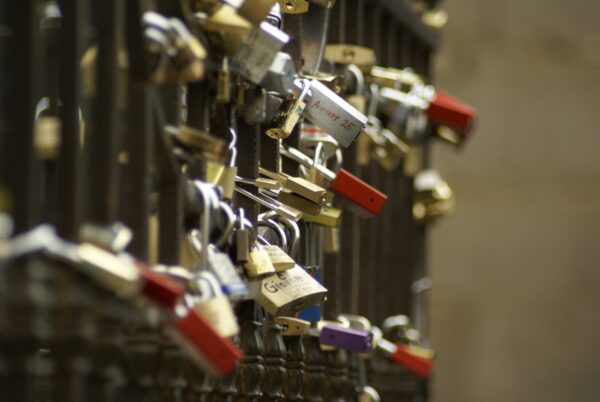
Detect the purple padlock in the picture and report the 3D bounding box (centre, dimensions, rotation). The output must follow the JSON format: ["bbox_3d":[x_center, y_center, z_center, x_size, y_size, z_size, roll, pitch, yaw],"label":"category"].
[{"bbox_3d":[0.042,0.118,3.200,0.054,0.016,0.042,11,3,-2],"label":"purple padlock"}]

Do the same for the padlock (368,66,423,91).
[{"bbox_3d":[0.088,-0.113,3.450,0.052,0.015,0.034,13,6,-12],"label":"padlock"}]

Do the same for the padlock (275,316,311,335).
[{"bbox_3d":[-0.007,0.103,3.120,0.036,0.013,0.052,9,6,3],"label":"padlock"}]

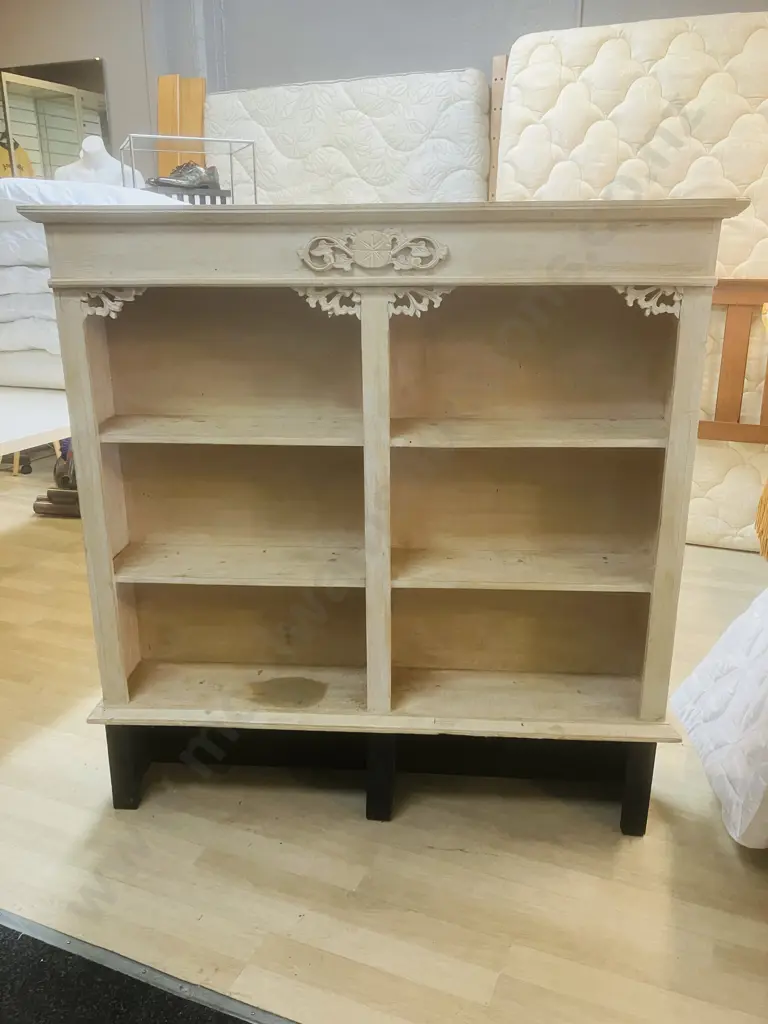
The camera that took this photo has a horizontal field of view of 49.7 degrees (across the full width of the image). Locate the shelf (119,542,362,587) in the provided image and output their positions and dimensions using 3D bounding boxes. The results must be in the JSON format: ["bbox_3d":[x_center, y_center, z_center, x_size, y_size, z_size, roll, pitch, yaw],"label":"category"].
[{"bbox_3d":[-0.309,0.117,1.860,0.577,0.016,0.198,1,18,4],"label":"shelf"}]

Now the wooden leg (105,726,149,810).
[{"bbox_3d":[-0.558,0.530,1.786,0.051,0.231,0.047,1,17,4],"label":"wooden leg"}]

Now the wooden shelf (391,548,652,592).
[{"bbox_3d":[0.299,0.126,1.815,0.572,0.016,0.198,1,18,4],"label":"wooden shelf"}]

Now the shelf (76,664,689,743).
[{"bbox_3d":[-0.006,0.433,1.918,1.304,0.037,0.233,1,18,4],"label":"shelf"}]

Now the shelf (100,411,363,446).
[{"bbox_3d":[-0.292,-0.161,1.628,0.529,0.017,0.188,1,17,4],"label":"shelf"}]

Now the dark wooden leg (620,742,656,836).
[{"bbox_3d":[0.517,0.550,1.701,0.051,0.231,0.047,1,17,4],"label":"dark wooden leg"}]

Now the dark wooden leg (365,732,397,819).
[{"bbox_3d":[-0.010,0.539,1.746,0.051,0.231,0.047,1,17,4],"label":"dark wooden leg"}]

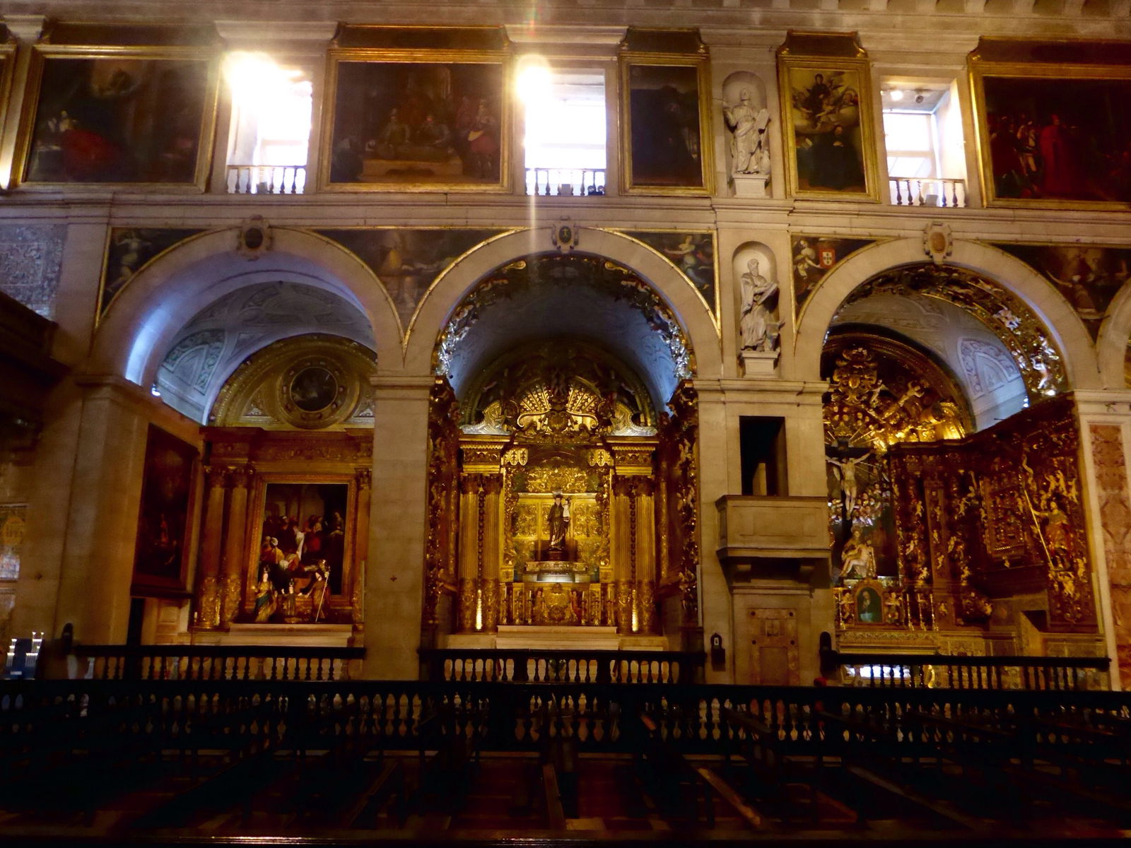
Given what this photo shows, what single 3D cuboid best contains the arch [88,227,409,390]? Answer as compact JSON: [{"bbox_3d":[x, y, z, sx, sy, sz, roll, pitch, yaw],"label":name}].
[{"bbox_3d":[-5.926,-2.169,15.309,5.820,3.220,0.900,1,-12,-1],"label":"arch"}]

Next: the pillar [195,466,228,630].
[{"bbox_3d":[-7.830,2.715,17.447,0.503,3.595,0.503,0,-12,-1],"label":"pillar"}]

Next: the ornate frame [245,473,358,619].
[{"bbox_3d":[-5.999,2.717,17.787,2.470,3.153,0.200,0,-12,-1],"label":"ornate frame"}]

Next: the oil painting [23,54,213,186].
[{"bbox_3d":[-8.909,-6.058,15.588,3.450,2.860,0.170,1,-12,-1],"label":"oil painting"}]

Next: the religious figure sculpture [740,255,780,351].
[{"bbox_3d":[3.686,-2.285,15.090,0.770,1.880,0.600,1,-12,-1],"label":"religious figure sculpture"}]

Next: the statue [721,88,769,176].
[{"bbox_3d":[3.614,-5.837,15.646,0.939,1.908,0.550,0,-12,-1],"label":"statue"}]

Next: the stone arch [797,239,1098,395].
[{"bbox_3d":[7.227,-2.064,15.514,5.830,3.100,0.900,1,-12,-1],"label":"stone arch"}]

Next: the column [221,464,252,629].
[{"bbox_3d":[-7.327,2.670,17.466,0.504,3.543,0.504,0,-12,-1],"label":"column"}]

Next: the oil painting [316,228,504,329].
[{"bbox_3d":[-3.008,-2.760,15.002,3.730,2.180,0.120,1,-12,-1],"label":"oil painting"}]

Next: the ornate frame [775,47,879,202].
[{"bbox_3d":[5.298,-6.214,15.803,1.940,3.700,0.250,1,-12,-1],"label":"ornate frame"}]

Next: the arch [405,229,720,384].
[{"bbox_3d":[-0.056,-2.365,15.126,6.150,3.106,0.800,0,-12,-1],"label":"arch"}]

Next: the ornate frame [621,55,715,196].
[{"bbox_3d":[2.027,-6.078,15.734,1.920,3.190,0.220,1,-12,-1],"label":"ornate frame"}]

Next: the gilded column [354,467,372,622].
[{"bbox_3d":[-4.468,2.689,17.516,0.505,3.455,0.505,0,-12,-1],"label":"gilded column"}]

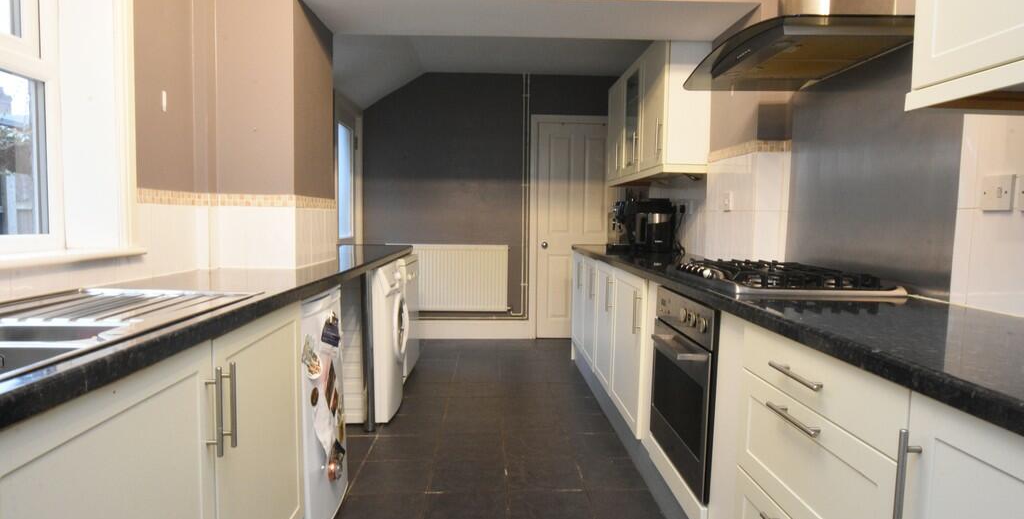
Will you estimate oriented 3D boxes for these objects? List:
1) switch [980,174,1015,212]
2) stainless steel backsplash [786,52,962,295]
[{"bbox_3d":[1.232,-0.169,1.368,0.012,0.087,0.080,0,5,-2],"label":"switch"},{"bbox_3d":[1.213,-0.296,1.914,0.008,0.769,0.861,0,5,-2],"label":"stainless steel backsplash"}]

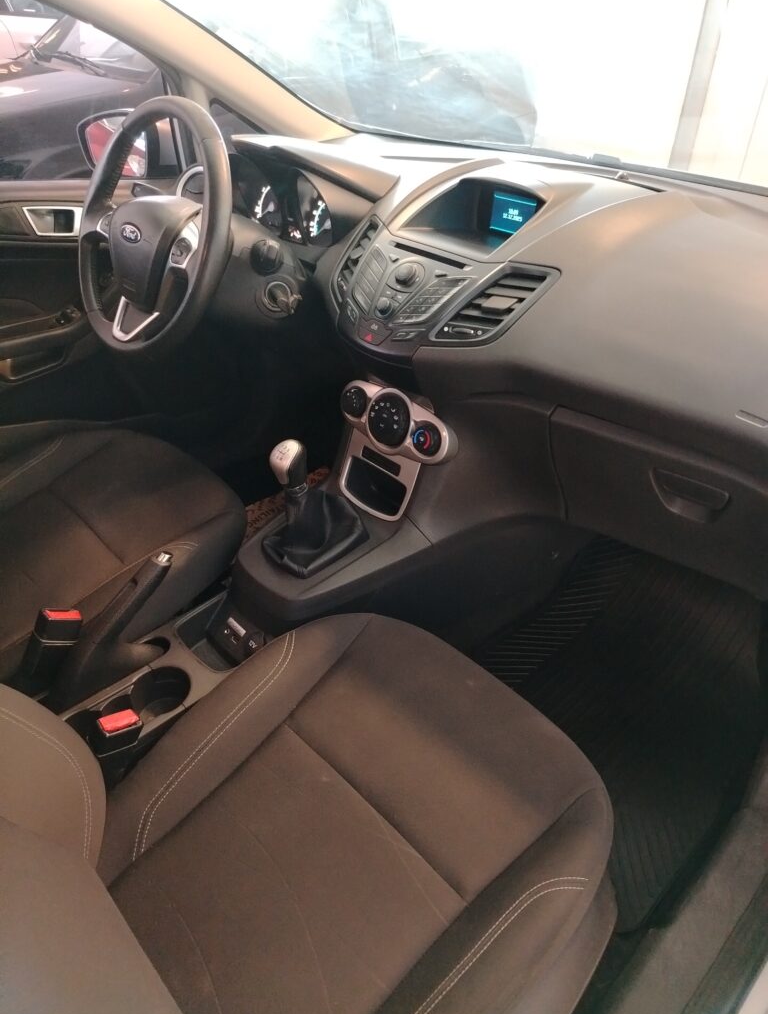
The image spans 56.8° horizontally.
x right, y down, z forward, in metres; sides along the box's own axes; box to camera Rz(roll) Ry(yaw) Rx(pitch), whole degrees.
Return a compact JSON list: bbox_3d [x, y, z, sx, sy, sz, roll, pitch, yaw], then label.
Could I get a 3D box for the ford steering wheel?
[{"bbox_3d":[-0.344,-0.415,1.065,0.370,0.370,0.090,32,19,35],"label":"ford steering wheel"}]

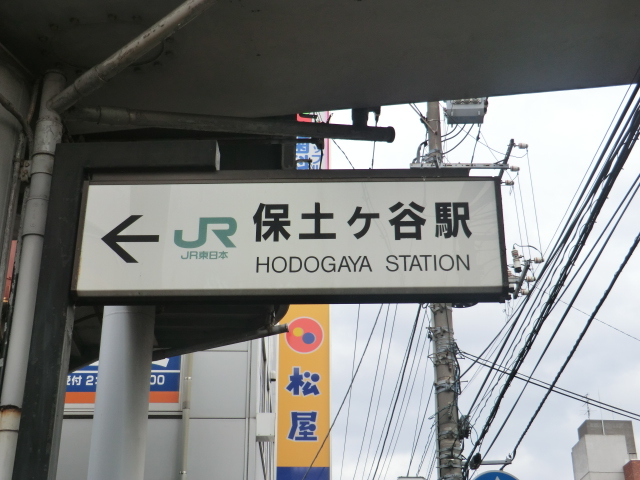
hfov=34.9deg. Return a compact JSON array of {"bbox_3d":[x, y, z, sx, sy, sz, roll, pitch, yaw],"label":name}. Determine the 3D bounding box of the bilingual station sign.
[{"bbox_3d":[-0.110,-0.004,3.834,1.610,0.500,0.100,-1,-25,2],"label":"bilingual station sign"}]

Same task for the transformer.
[{"bbox_3d":[2.453,-2.203,17.352,0.680,0.480,0.380,0,-25,0],"label":"transformer"}]

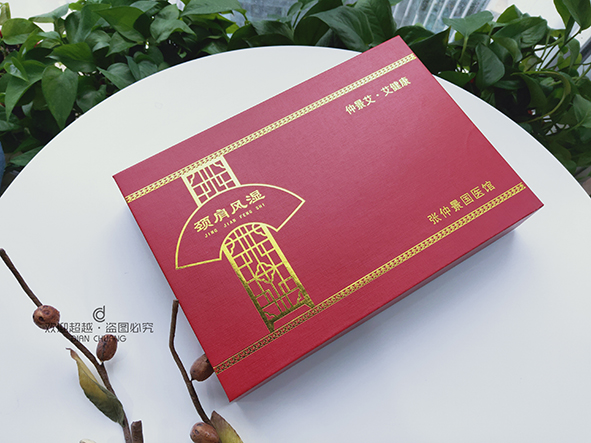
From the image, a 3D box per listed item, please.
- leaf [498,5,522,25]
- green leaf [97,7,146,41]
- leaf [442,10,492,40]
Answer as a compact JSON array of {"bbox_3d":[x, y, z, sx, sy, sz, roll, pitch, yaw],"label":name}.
[{"bbox_3d":[0.371,-0.358,0.680,0.039,0.018,0.047,17,92,13],"label":"leaf"},{"bbox_3d":[-0.266,-0.301,0.600,0.076,0.022,0.052,30,83,-8],"label":"green leaf"},{"bbox_3d":[0.263,-0.305,0.601,0.071,0.018,0.057,11,74,3],"label":"leaf"}]

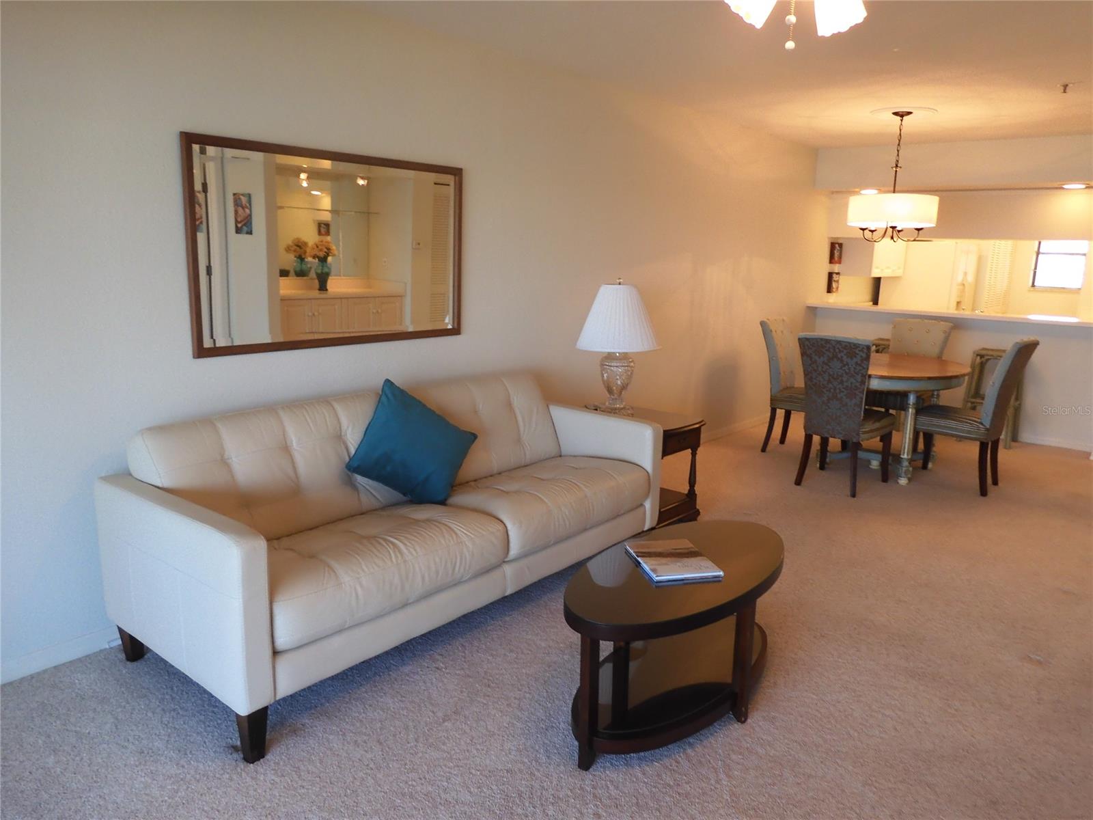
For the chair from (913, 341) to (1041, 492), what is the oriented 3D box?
[{"bbox_3d":[2.844,0.018,5.110,0.656,0.998,0.469,12,15,39],"label":"chair"}]

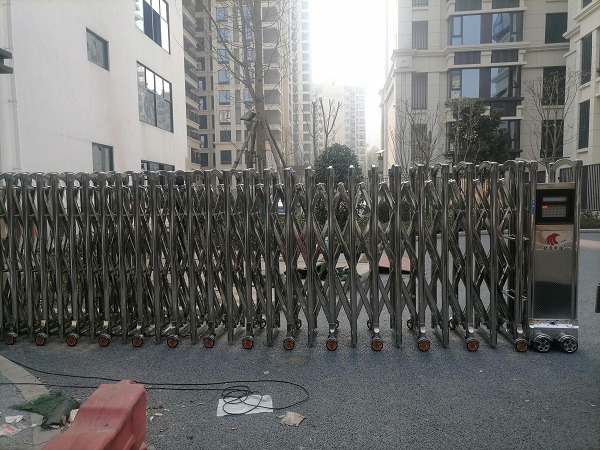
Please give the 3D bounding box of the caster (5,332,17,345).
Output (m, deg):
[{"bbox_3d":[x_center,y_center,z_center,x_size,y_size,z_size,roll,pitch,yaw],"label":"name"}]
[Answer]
[{"bbox_3d":[-2.739,1.079,4.428,0.106,0.112,0.055,-1,4,5],"label":"caster"}]

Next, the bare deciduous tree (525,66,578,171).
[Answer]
[{"bbox_3d":[8.367,-2.548,15.717,1.850,5.300,1.750,-1,4,5],"label":"bare deciduous tree"}]

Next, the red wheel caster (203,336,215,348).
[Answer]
[{"bbox_3d":[-0.818,1.056,4.237,0.100,0.112,0.055,0,5,5],"label":"red wheel caster"}]

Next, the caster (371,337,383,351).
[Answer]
[{"bbox_3d":[0.678,1.045,4.109,0.100,0.112,0.055,0,5,5],"label":"caster"}]

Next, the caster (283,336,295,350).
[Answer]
[{"bbox_3d":[-0.093,1.052,4.167,0.100,0.112,0.055,0,5,5],"label":"caster"}]

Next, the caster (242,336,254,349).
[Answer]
[{"bbox_3d":[-0.464,1.060,4.221,0.106,0.112,0.055,-1,4,5],"label":"caster"}]

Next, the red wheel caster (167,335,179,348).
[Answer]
[{"bbox_3d":[-1.167,1.066,4.284,0.106,0.112,0.055,-1,4,5],"label":"red wheel caster"}]

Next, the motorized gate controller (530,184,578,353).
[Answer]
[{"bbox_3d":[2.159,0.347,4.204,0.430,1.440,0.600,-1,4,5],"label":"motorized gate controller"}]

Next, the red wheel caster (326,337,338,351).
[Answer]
[{"bbox_3d":[0.284,1.049,4.137,0.100,0.112,0.055,0,5,5],"label":"red wheel caster"}]

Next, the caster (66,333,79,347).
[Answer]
[{"bbox_3d":[-2.107,1.065,4.342,0.100,0.112,0.055,0,5,5],"label":"caster"}]

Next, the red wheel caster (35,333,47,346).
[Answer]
[{"bbox_3d":[-2.440,1.081,4.400,0.106,0.112,0.055,-1,4,5],"label":"red wheel caster"}]

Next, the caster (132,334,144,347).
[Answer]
[{"bbox_3d":[-1.489,1.068,4.315,0.106,0.112,0.055,-1,4,5],"label":"caster"}]

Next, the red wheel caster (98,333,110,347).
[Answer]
[{"bbox_3d":[-1.815,1.067,4.344,0.106,0.112,0.055,-1,4,5],"label":"red wheel caster"}]

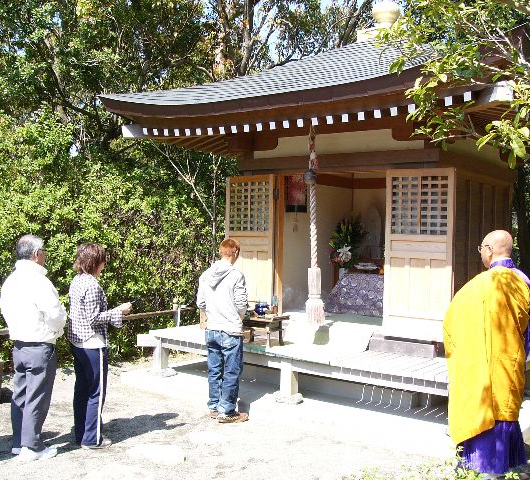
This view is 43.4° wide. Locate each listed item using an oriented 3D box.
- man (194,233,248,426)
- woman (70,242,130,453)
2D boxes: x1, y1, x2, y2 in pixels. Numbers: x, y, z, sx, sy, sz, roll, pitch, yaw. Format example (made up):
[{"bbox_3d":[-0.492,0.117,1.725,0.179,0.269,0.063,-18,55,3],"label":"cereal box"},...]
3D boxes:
[{"bbox_3d":[-0.388,0.805,6.070,0.480,1.640,0.360,1,1,33],"label":"man"},{"bbox_3d":[-1.309,0.816,5.200,0.480,1.580,0.420,0,1,-43],"label":"woman"}]

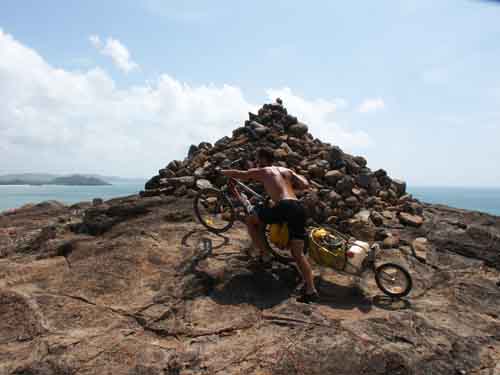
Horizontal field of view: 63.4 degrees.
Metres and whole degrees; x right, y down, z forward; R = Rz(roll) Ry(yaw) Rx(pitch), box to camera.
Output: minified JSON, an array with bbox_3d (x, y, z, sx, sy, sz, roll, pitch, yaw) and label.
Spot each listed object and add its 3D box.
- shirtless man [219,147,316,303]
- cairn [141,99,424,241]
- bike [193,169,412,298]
[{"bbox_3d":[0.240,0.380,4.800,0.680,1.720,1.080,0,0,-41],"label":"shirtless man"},{"bbox_3d":[0.720,-0.550,9.200,6.200,2.800,5.600,1,0,-3],"label":"cairn"},{"bbox_3d":[0.583,0.469,5.214,3.049,1.080,0.600,18,7,22],"label":"bike"}]

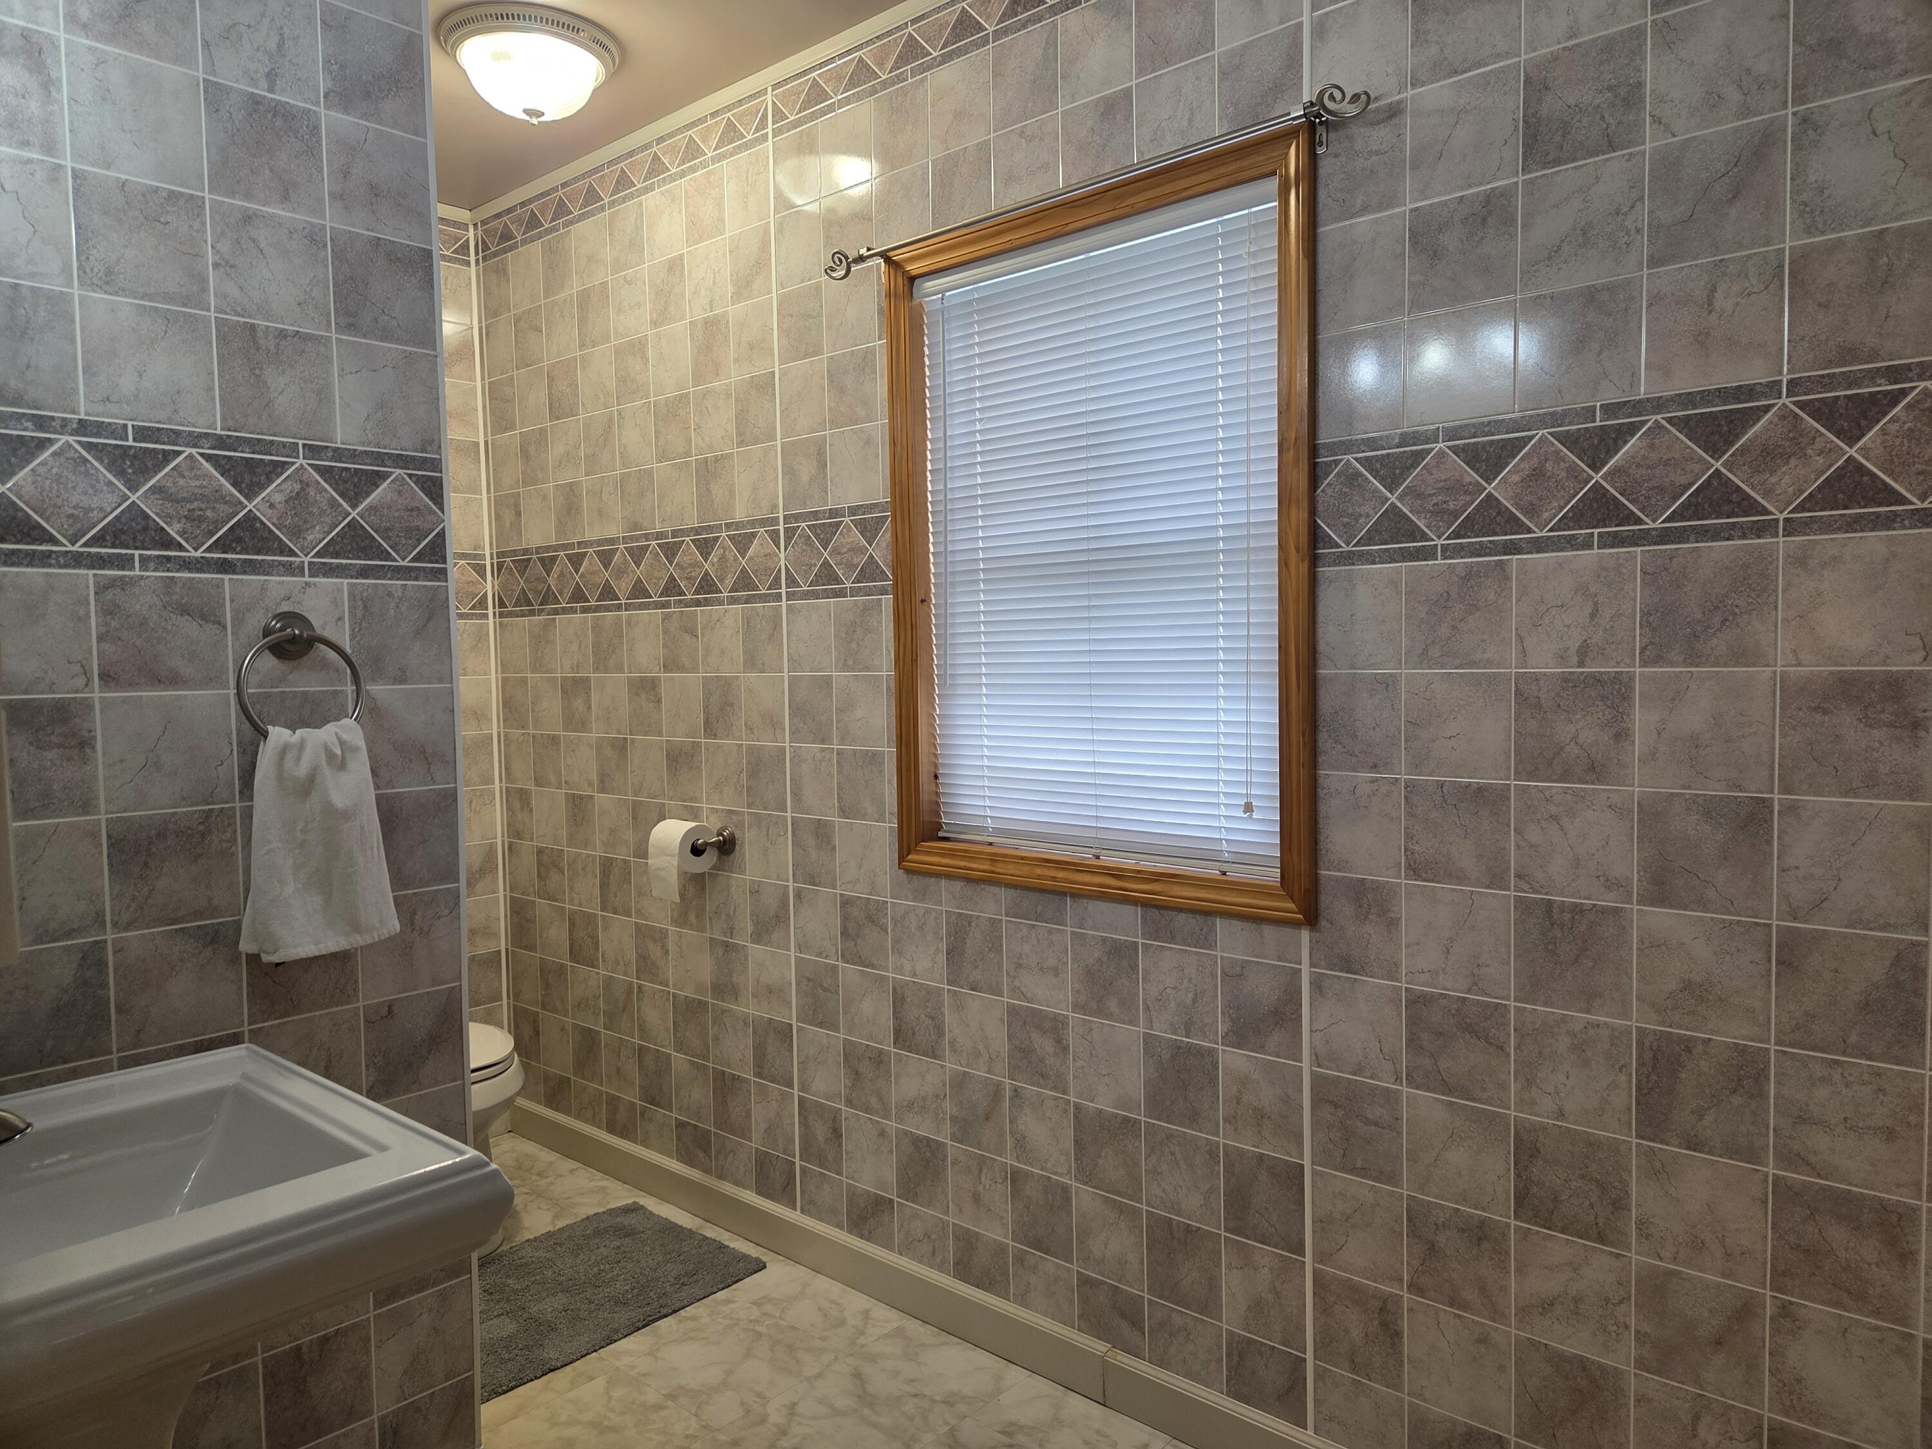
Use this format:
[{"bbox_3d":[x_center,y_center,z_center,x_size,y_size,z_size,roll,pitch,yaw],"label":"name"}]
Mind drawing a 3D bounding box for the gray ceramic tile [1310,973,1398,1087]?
[{"bbox_3d":[0.588,0.454,1.919,0.147,0.151,0.010,2,4,42],"label":"gray ceramic tile"}]

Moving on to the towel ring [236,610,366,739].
[{"bbox_3d":[-0.911,-0.062,1.751,0.062,0.185,0.164,2,4,42],"label":"towel ring"}]

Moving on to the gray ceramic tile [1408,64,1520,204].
[{"bbox_3d":[0.677,-0.797,1.745,0.150,0.150,0.010,2,4,42],"label":"gray ceramic tile"}]

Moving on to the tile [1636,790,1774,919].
[{"bbox_3d":[0.921,0.161,1.598,0.150,0.150,0.010,2,4,42],"label":"tile"}]

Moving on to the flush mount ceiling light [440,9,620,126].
[{"bbox_3d":[-0.853,-1.263,2.531,0.342,0.157,0.342,2,4,42],"label":"flush mount ceiling light"}]

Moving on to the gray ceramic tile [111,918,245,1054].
[{"bbox_3d":[-1.032,0.341,1.686,0.010,0.150,0.150,2,4,44],"label":"gray ceramic tile"}]

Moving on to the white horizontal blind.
[{"bbox_3d":[0.212,-0.302,2.230,0.755,1.063,0.050,2,4,42],"label":"white horizontal blind"}]

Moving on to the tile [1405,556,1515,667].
[{"bbox_3d":[0.688,-0.152,1.783,0.150,0.148,0.010,2,4,42],"label":"tile"}]

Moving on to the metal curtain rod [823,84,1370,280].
[{"bbox_3d":[0.149,-0.882,2.167,1.135,0.070,0.068,2,4,42],"label":"metal curtain rod"}]

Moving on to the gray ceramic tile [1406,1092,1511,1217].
[{"bbox_3d":[0.700,0.610,1.824,0.152,0.153,0.010,2,4,42],"label":"gray ceramic tile"}]

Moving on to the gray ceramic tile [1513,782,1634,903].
[{"bbox_3d":[0.804,0.156,1.696,0.150,0.150,0.010,2,4,42],"label":"gray ceramic tile"}]

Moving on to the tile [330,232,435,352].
[{"bbox_3d":[-0.843,-0.627,1.859,0.010,0.153,0.150,2,4,42],"label":"tile"}]

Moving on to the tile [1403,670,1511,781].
[{"bbox_3d":[0.692,0.001,1.794,0.150,0.150,0.010,2,4,42],"label":"tile"}]

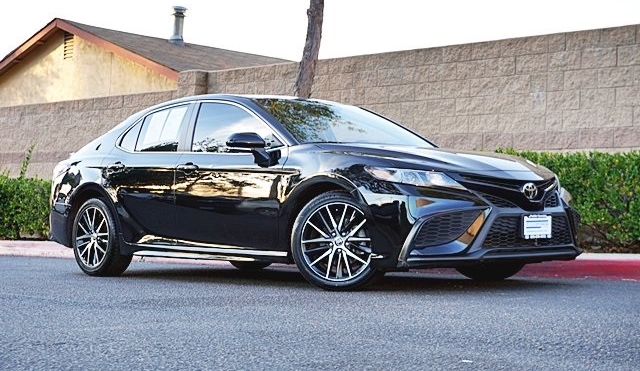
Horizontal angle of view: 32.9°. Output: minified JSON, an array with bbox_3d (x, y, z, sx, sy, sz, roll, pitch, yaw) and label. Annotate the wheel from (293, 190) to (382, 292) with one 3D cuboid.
[{"bbox_3d":[0.151,0.359,7.050,0.665,0.660,0.235,-1,-2,23],"label":"wheel"}]

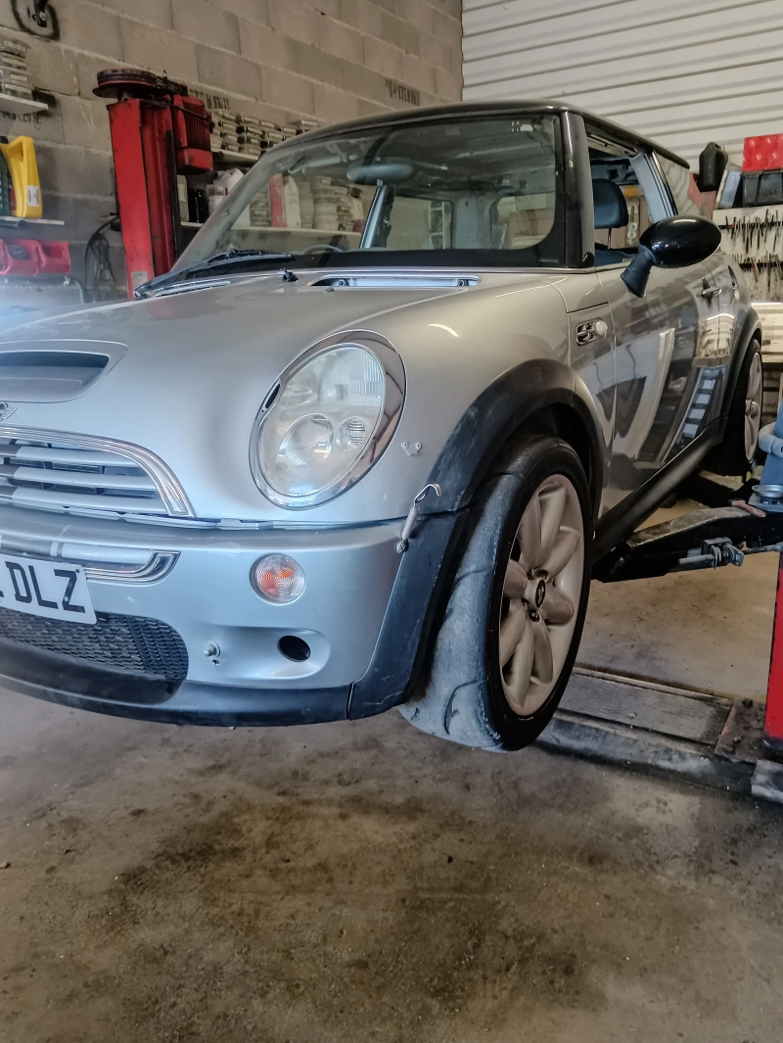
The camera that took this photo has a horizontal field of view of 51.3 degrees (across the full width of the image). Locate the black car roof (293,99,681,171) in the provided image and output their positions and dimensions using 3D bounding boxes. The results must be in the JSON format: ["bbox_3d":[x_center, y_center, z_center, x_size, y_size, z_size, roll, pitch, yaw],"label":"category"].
[{"bbox_3d":[0.455,-1.413,3.128,1.140,0.160,1.700,7,18,31],"label":"black car roof"}]

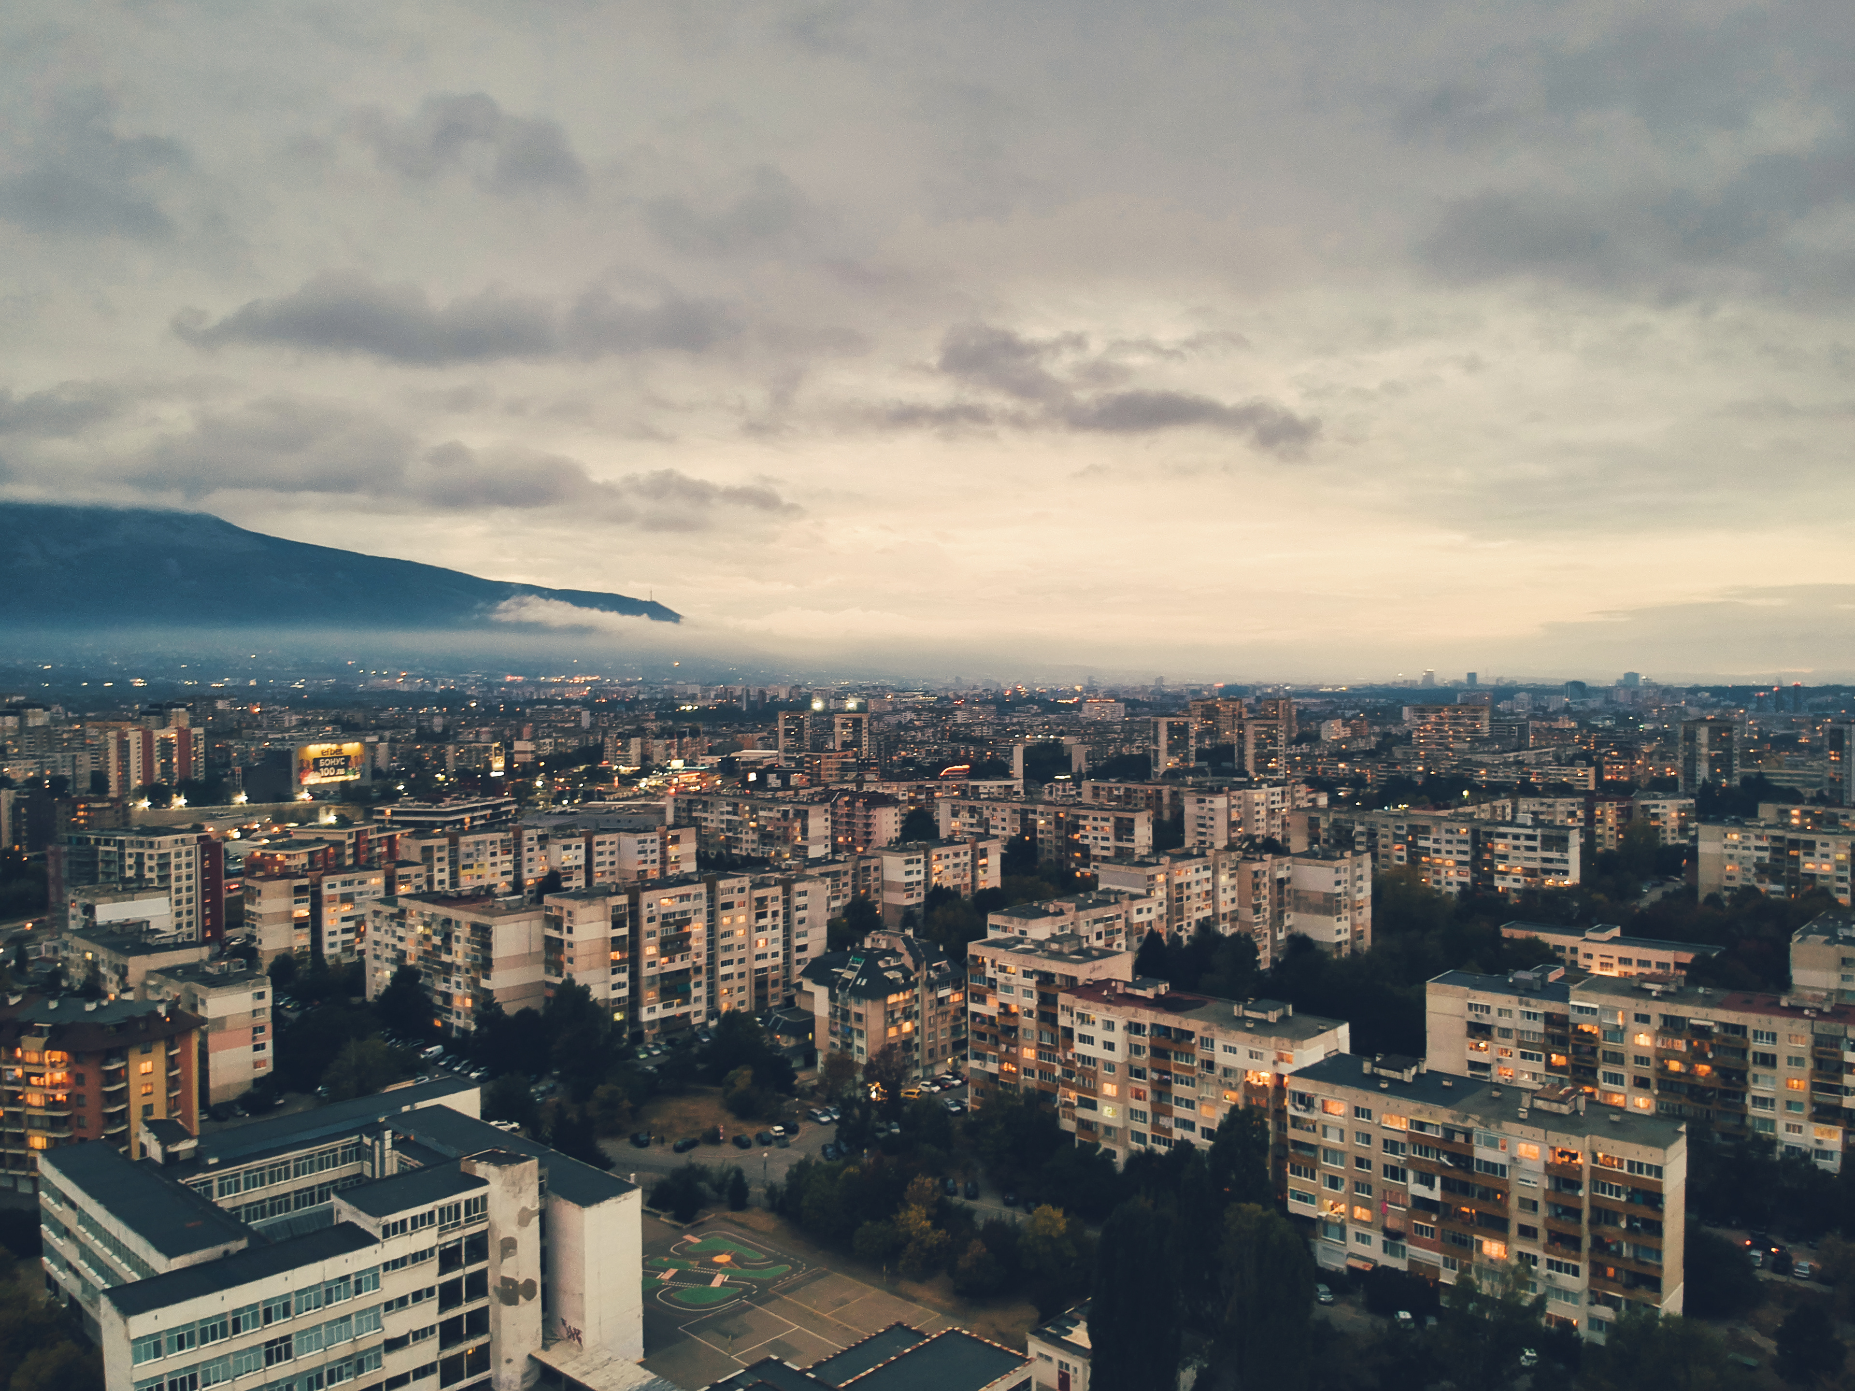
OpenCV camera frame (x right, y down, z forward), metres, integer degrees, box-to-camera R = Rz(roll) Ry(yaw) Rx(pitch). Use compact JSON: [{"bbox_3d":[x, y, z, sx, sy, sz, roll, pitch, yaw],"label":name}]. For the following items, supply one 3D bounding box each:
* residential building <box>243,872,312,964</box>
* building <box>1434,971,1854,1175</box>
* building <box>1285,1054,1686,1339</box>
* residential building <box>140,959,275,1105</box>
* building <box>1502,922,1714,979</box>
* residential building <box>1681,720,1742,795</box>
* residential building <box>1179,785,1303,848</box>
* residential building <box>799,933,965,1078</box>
[{"bbox_3d":[-153.112,52.951,315.781,12.000,20.400,10.300,1,1,45],"label":"residential building"},{"bbox_3d":[100.200,50.860,185.450,58.000,22.200,12.500,1,2,37],"label":"building"},{"bbox_3d":[60.820,54.840,147.970,38.500,21.700,12.000,1,1,39],"label":"building"},{"bbox_3d":[-120.047,55.680,224.162,24.000,19.200,9.900,1,1,37],"label":"residential building"},{"bbox_3d":[158.632,59.364,312.311,45.810,9.000,12.000,1,1,44],"label":"building"},{"bbox_3d":[429.319,34.554,736.645,22.800,41.500,17.300,0,1,-7],"label":"residential building"},{"bbox_3d":[112.390,43.620,475.160,46.000,24.000,18.000,-1,2,-38],"label":"residential building"},{"bbox_3d":[-7.760,54.900,248.330,18.500,21.000,27.500,1,1,39],"label":"residential building"}]

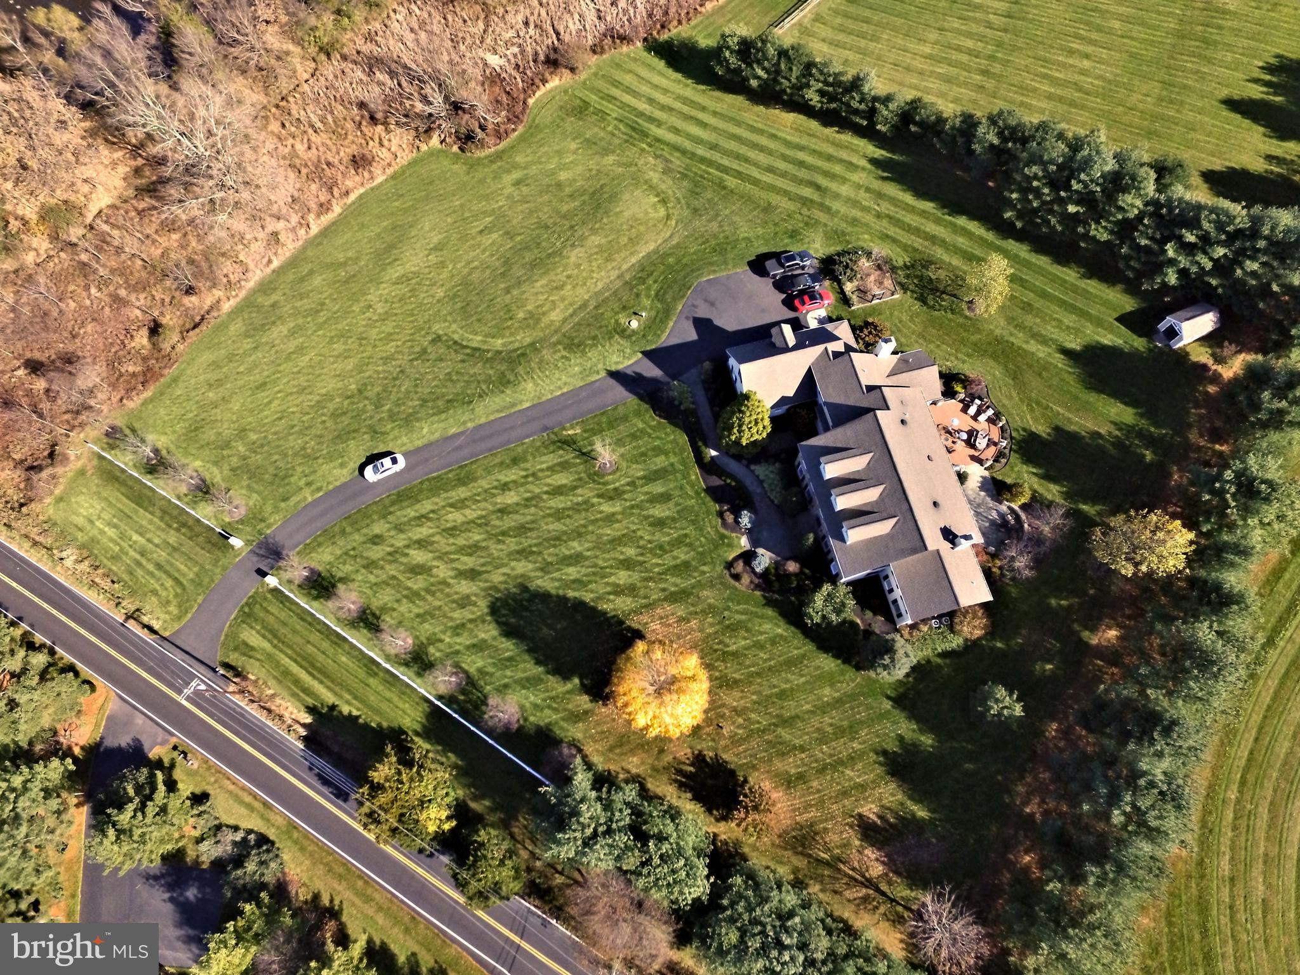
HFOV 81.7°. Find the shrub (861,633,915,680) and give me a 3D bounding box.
[{"bbox_3d":[24.239,17.370,76.704,5.000,4.800,5.000,-1,72,3],"label":"shrub"}]

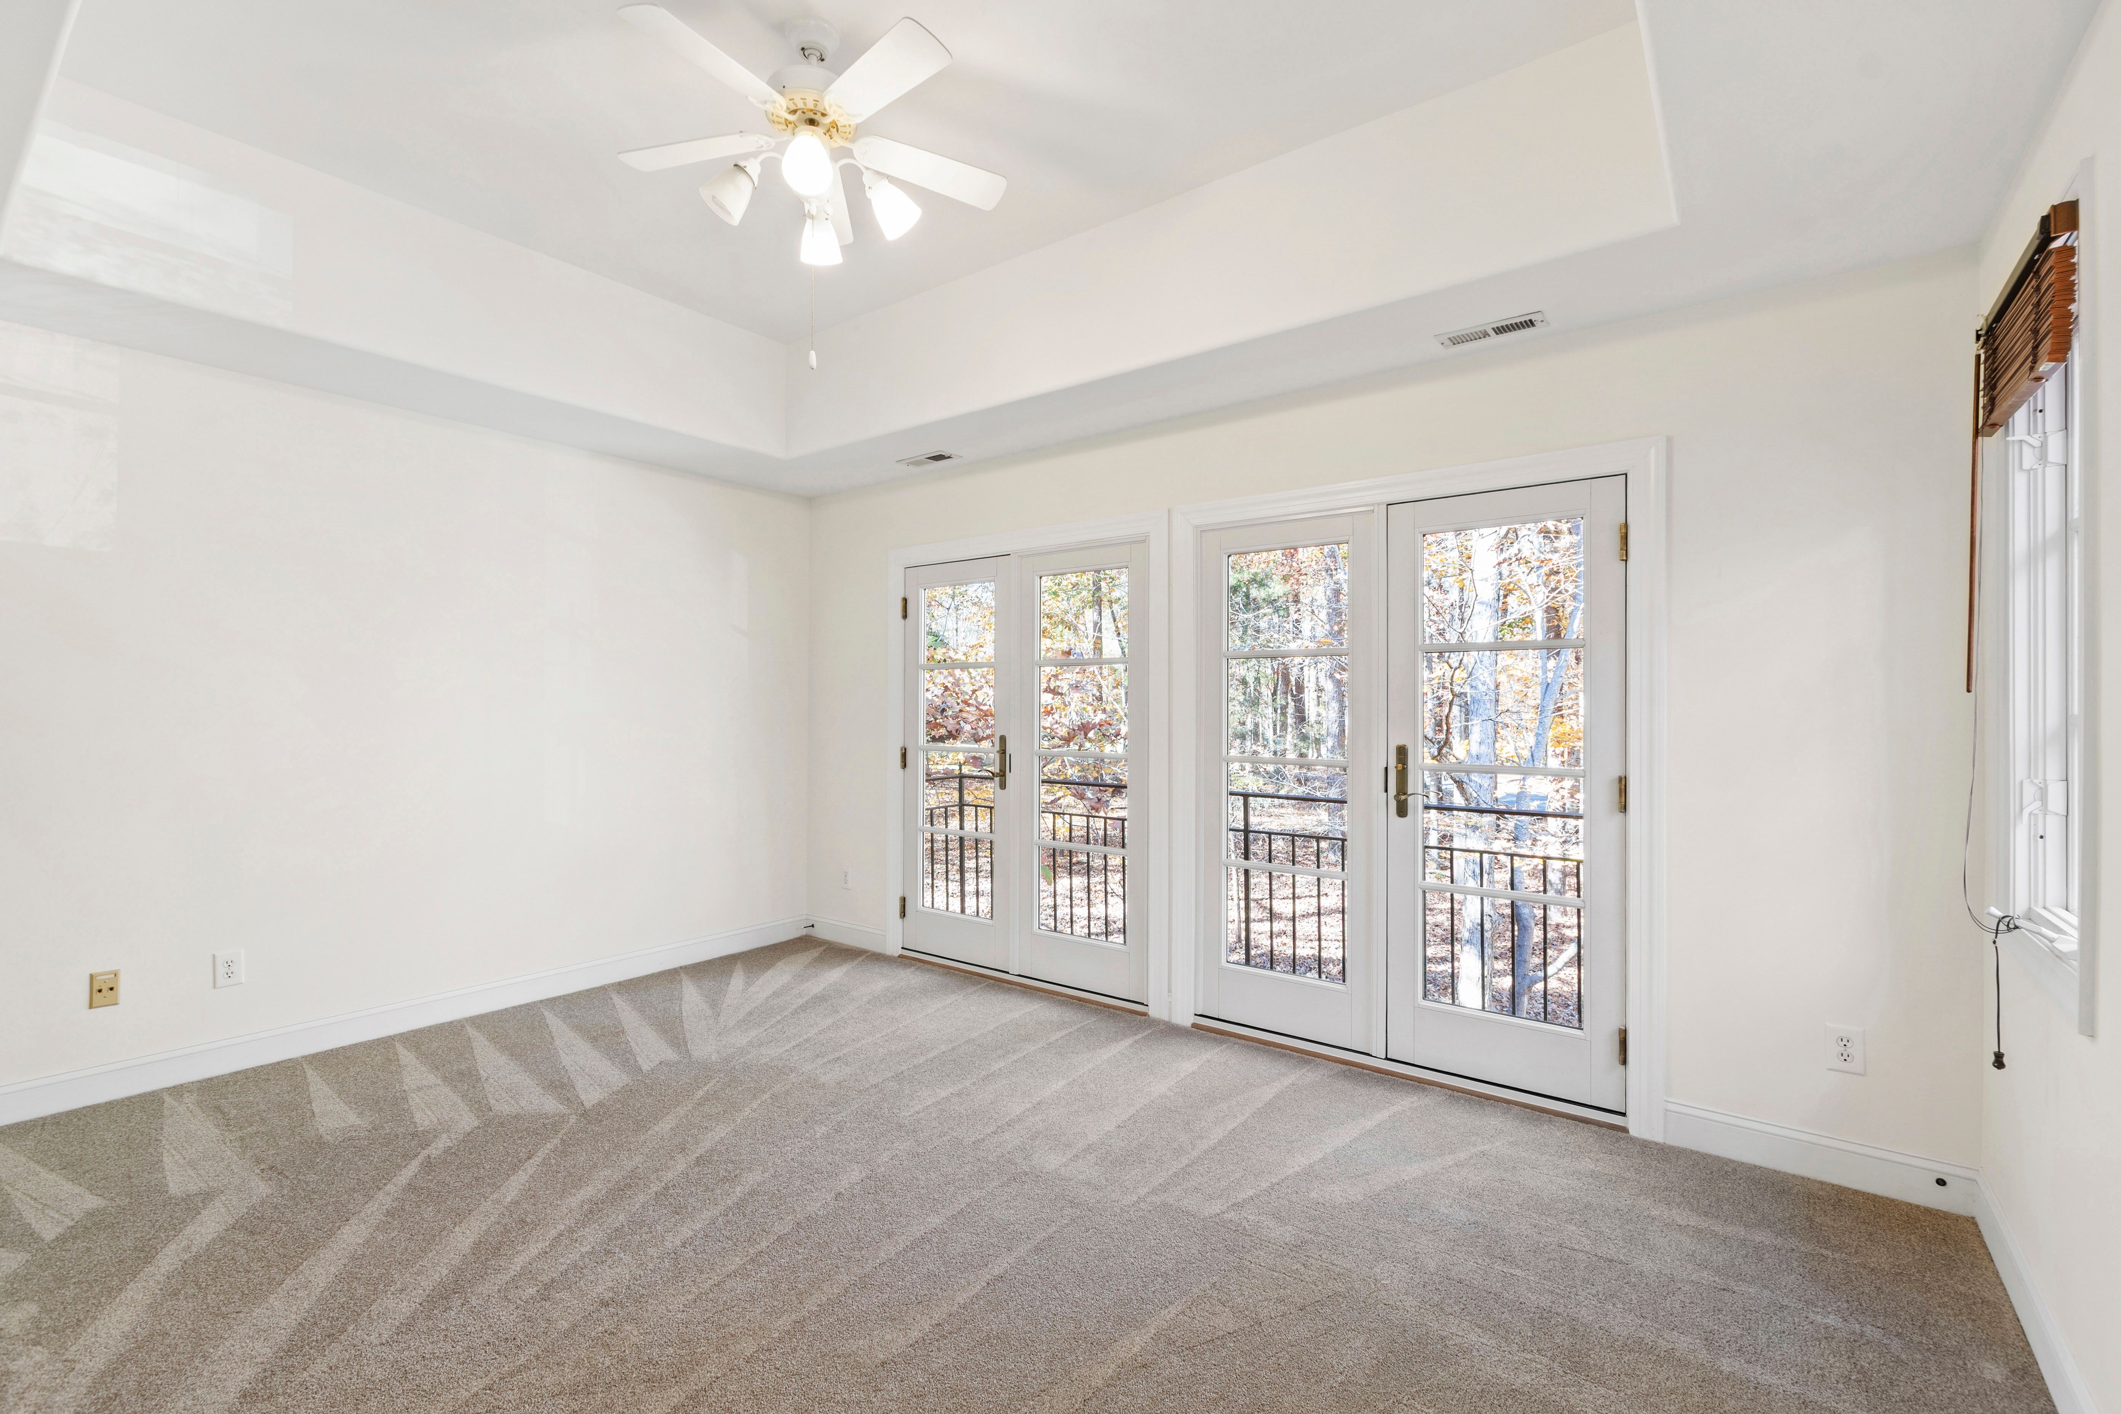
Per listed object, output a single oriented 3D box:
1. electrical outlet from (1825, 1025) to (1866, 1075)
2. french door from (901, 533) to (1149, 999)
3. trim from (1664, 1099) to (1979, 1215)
[{"bbox_3d":[2.114,0.922,2.377,0.081,0.125,0.008,0,0,36],"label":"electrical outlet"},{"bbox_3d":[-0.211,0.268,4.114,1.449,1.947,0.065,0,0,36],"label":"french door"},{"bbox_3d":[2.047,1.224,2.418,0.647,0.122,0.018,0,0,36],"label":"trim"}]

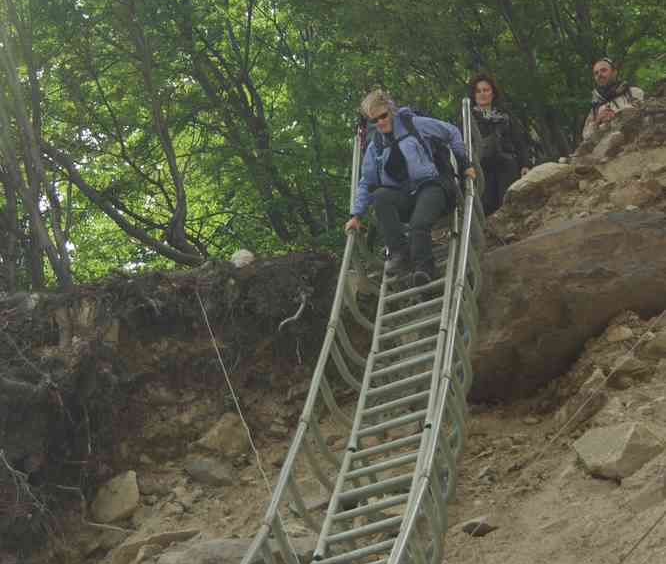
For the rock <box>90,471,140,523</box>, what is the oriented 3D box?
[{"bbox_3d":[-1.097,1.087,13.600,0.250,0.250,0.200,0,-18,0],"label":"rock"}]

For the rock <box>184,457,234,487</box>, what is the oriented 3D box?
[{"bbox_3d":[-0.646,0.996,14.100,0.260,0.150,0.220,0,-18,0],"label":"rock"}]

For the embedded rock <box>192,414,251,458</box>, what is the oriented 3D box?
[{"bbox_3d":[-0.601,0.820,14.400,0.310,0.220,0.250,0,-18,0],"label":"embedded rock"}]

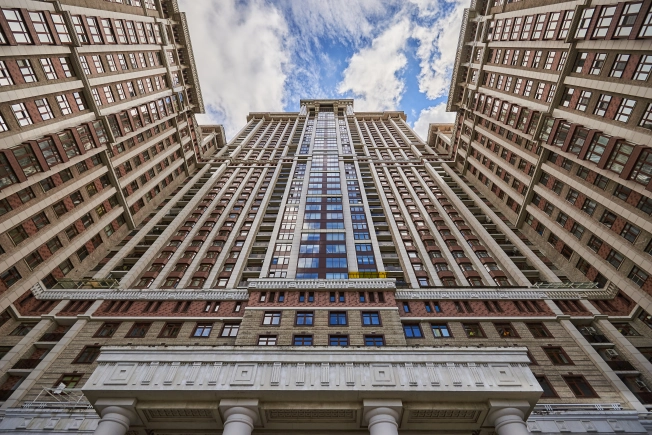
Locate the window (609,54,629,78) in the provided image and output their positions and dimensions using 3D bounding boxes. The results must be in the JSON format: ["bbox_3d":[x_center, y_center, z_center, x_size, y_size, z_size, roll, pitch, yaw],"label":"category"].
[{"bbox_3d":[34.167,-17.525,33.641,0.200,1.745,2.270,0,-59,1],"label":"window"}]

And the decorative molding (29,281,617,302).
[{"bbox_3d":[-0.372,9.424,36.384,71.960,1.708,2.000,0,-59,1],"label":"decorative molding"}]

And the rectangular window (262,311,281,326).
[{"bbox_3d":[-5.997,11.285,32.137,1.877,2.067,0.200,0,-59,1],"label":"rectangular window"}]

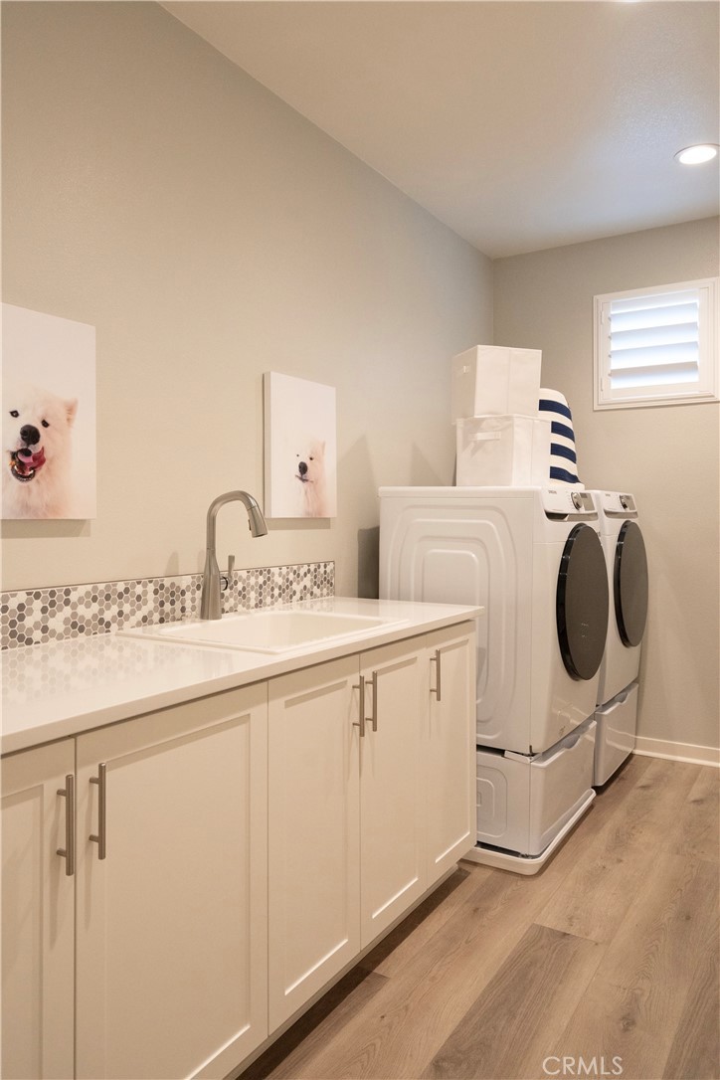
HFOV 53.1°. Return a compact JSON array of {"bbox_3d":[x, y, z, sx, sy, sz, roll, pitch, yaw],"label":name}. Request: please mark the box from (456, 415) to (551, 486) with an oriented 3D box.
[{"bbox_3d":[0.573,-0.340,2.888,0.262,0.277,0.277,2,2,43],"label":"box"}]

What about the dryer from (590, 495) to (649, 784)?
[{"bbox_3d":[0.957,0.441,3.556,0.750,1.310,0.686,1,2,33],"label":"dryer"}]

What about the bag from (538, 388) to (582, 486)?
[{"bbox_3d":[0.826,-0.445,3.331,0.350,0.460,0.370,1,2,33],"label":"bag"}]

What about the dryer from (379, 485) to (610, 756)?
[{"bbox_3d":[0.559,0.277,2.939,0.745,0.964,0.686,1,2,33],"label":"dryer"}]

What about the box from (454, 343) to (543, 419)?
[{"bbox_3d":[0.552,-0.619,2.950,0.280,0.277,0.250,0,2,-18],"label":"box"}]

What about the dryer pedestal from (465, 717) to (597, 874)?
[{"bbox_3d":[0.526,0.951,2.973,0.720,0.390,0.745,1,2,33],"label":"dryer pedestal"}]

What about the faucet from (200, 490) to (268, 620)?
[{"bbox_3d":[-0.359,0.047,2.195,0.250,0.395,0.120,1,2,33],"label":"faucet"}]

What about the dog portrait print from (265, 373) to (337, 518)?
[{"bbox_3d":[-0.214,-0.334,2.671,0.037,0.505,0.400,1,2,33],"label":"dog portrait print"}]

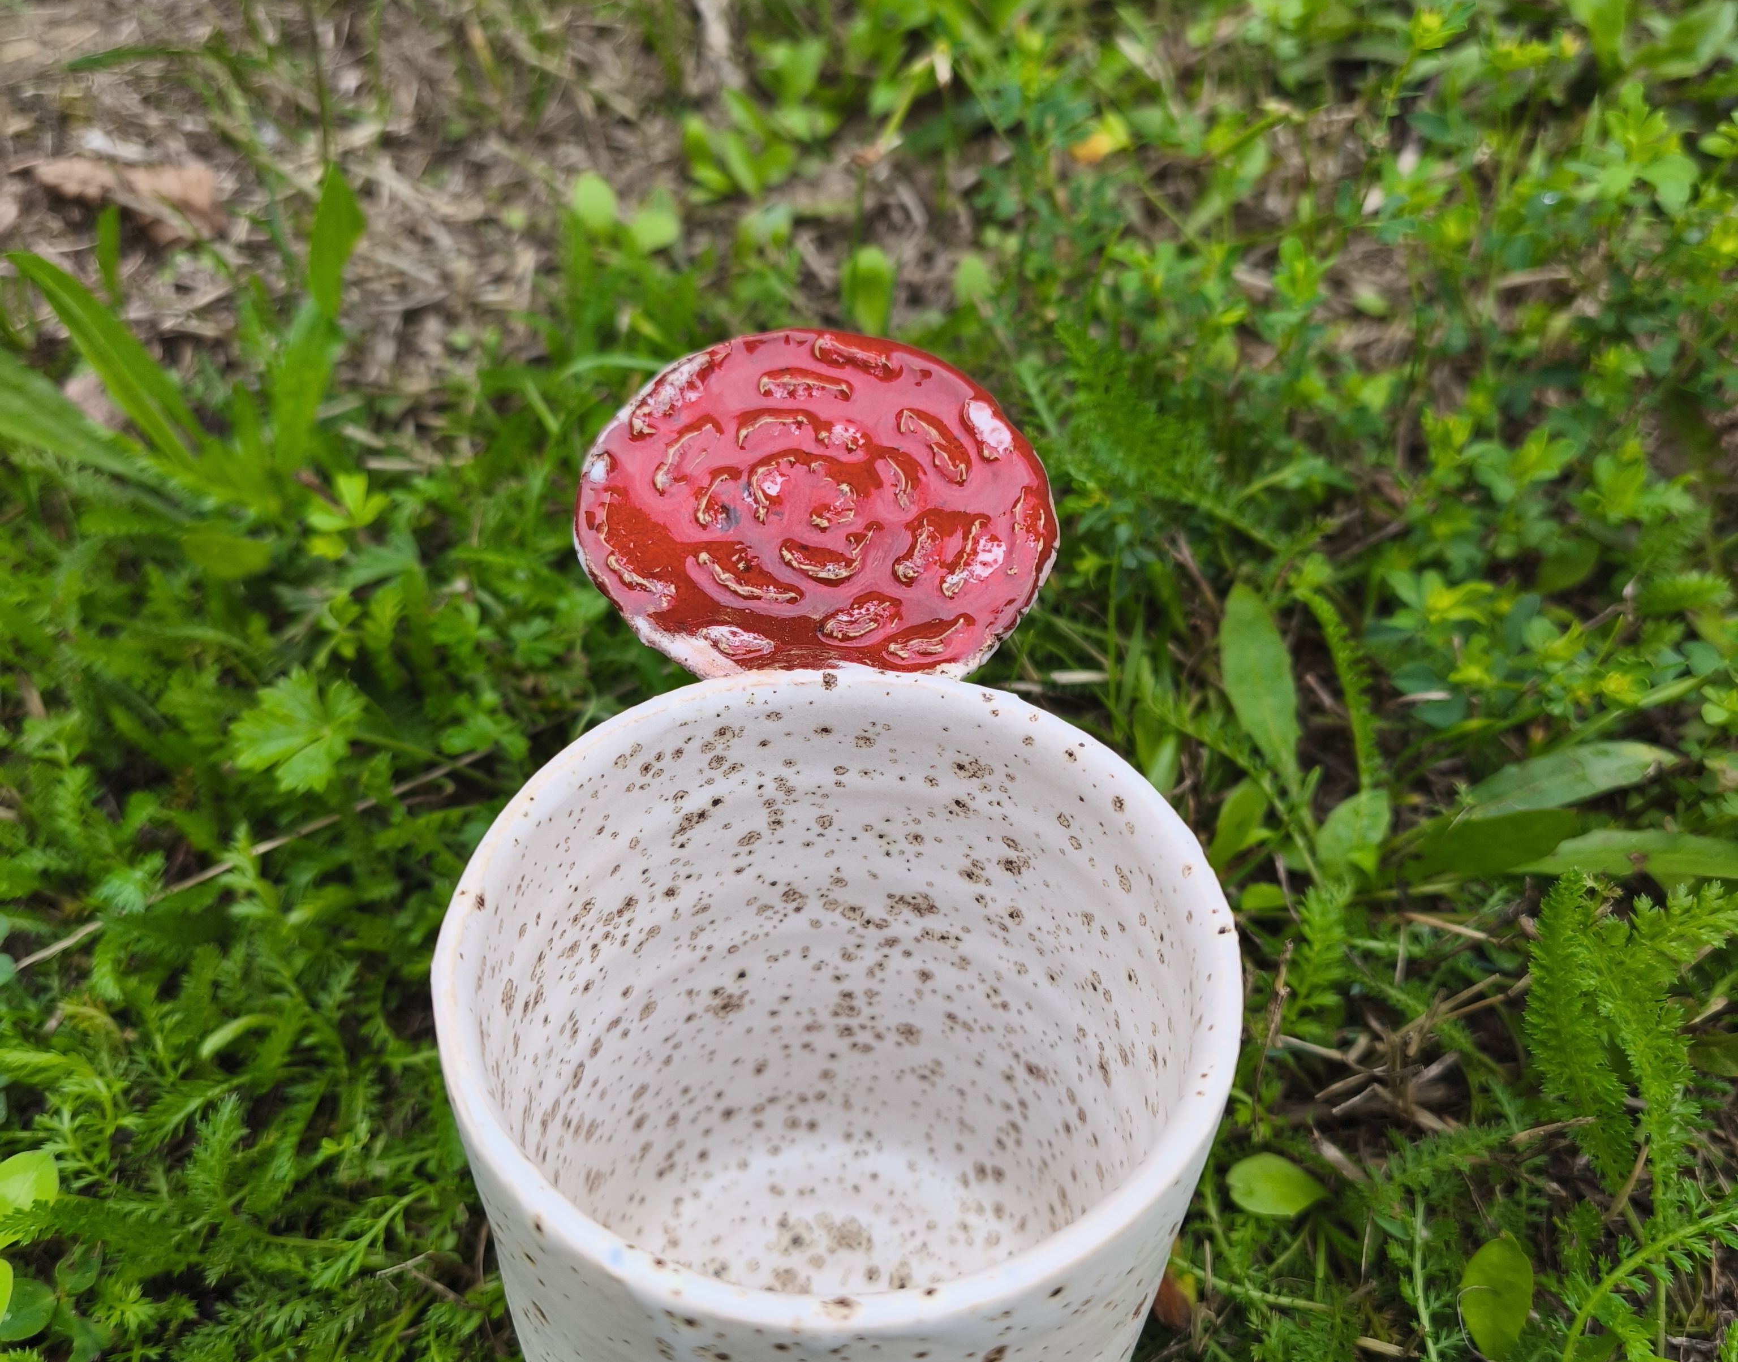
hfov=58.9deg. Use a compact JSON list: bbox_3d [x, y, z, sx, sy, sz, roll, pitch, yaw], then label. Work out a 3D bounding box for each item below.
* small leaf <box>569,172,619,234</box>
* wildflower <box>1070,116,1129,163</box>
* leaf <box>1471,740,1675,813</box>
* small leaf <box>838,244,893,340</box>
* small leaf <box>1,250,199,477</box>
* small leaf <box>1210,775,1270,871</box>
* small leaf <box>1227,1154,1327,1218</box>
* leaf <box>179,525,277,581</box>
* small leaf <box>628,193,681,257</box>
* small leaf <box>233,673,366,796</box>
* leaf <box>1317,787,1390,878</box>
[{"bbox_3d":[-0.087,-0.151,0.488,0.015,0.017,0.010,1,41,0],"label":"small leaf"},{"bbox_3d":[0.070,-0.165,0.470,0.018,0.012,0.013,1,41,0],"label":"wildflower"},{"bbox_3d":[0.136,0.019,0.298,0.045,0.005,0.013,-11,52,-11],"label":"leaf"},{"bbox_3d":[-0.001,-0.113,0.445,0.016,0.025,0.011,1,41,0],"label":"small leaf"},{"bbox_3d":[-0.174,-0.074,0.350,0.013,0.009,0.076,-39,76,-22],"label":"small leaf"},{"bbox_3d":[0.069,0.027,0.287,0.009,0.005,0.018,22,88,17],"label":"small leaf"},{"bbox_3d":[0.060,0.075,0.228,0.015,0.004,0.009,4,42,4],"label":"small leaf"},{"bbox_3d":[-0.139,-0.028,0.335,0.021,0.006,0.013,1,41,0],"label":"leaf"},{"bbox_3d":[-0.061,-0.130,0.438,0.015,0.005,0.019,-1,68,-5],"label":"small leaf"},{"bbox_3d":[-0.105,0.010,0.284,0.023,0.006,0.026,-8,59,-11],"label":"small leaf"},{"bbox_3d":[0.086,0.027,0.271,0.014,0.004,0.019,29,87,20],"label":"leaf"}]

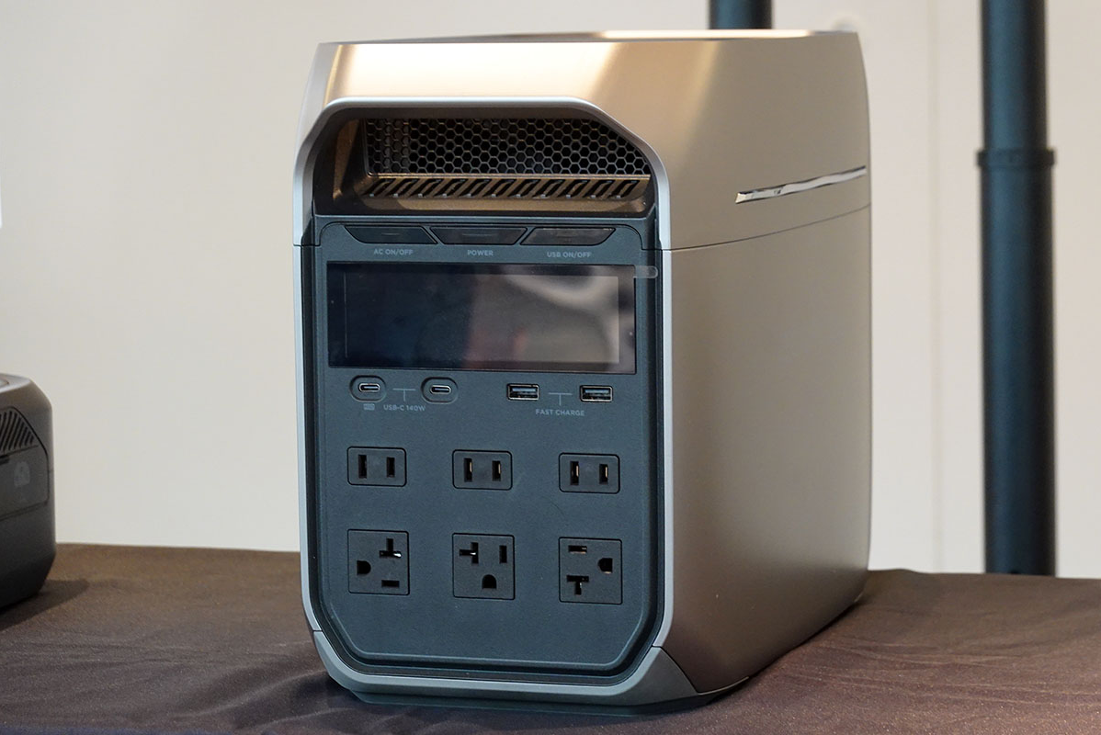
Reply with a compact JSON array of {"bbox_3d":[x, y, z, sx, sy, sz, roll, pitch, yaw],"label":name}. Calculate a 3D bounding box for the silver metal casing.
[{"bbox_3d":[0.030,-0.015,1.505,0.202,0.285,0.398,1,6,17],"label":"silver metal casing"}]

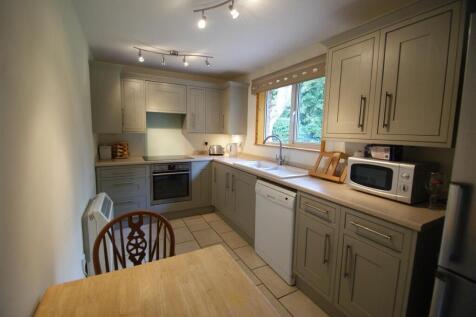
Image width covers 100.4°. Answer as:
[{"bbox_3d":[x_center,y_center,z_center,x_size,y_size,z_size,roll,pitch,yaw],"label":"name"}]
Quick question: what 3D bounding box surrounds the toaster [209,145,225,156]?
[{"bbox_3d":[-0.376,-0.140,3.529,0.260,0.180,0.165,0,8,-8],"label":"toaster"}]

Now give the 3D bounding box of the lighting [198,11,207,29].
[{"bbox_3d":[-0.267,-1.067,1.524,0.065,0.125,0.070,-1,8,-13],"label":"lighting"}]

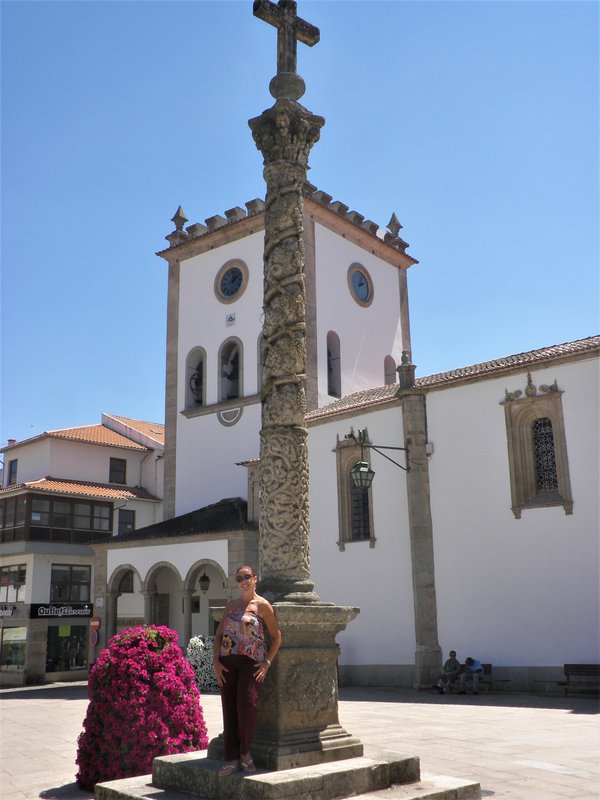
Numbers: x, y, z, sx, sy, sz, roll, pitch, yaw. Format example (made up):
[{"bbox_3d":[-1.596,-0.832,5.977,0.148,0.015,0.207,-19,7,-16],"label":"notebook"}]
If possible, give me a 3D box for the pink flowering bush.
[{"bbox_3d":[-1.643,3.140,8.705,1.400,1.529,1.400,-1,-14,0],"label":"pink flowering bush"}]

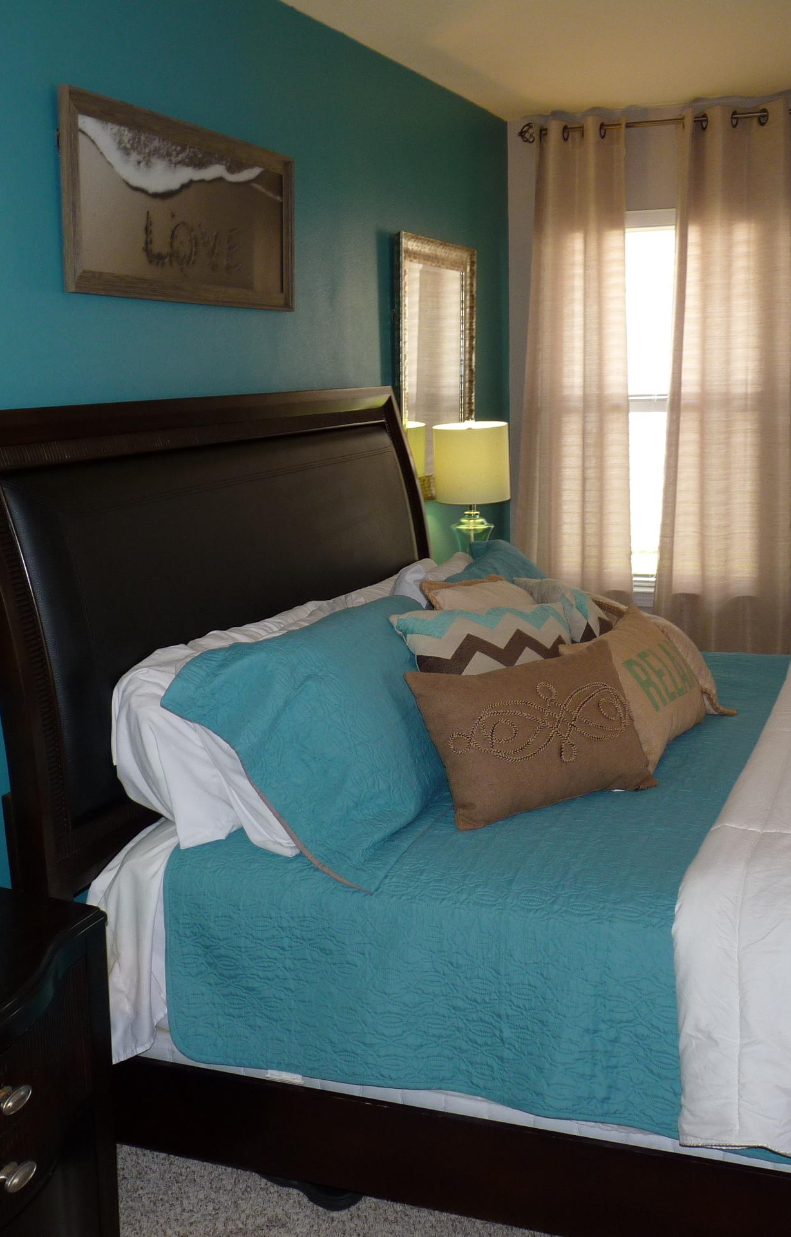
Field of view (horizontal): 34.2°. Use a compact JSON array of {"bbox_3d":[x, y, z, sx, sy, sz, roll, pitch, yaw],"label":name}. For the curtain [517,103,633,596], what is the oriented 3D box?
[{"bbox_3d":[0.749,-0.808,5.334,0.535,2.385,0.120,3,12,20],"label":"curtain"}]

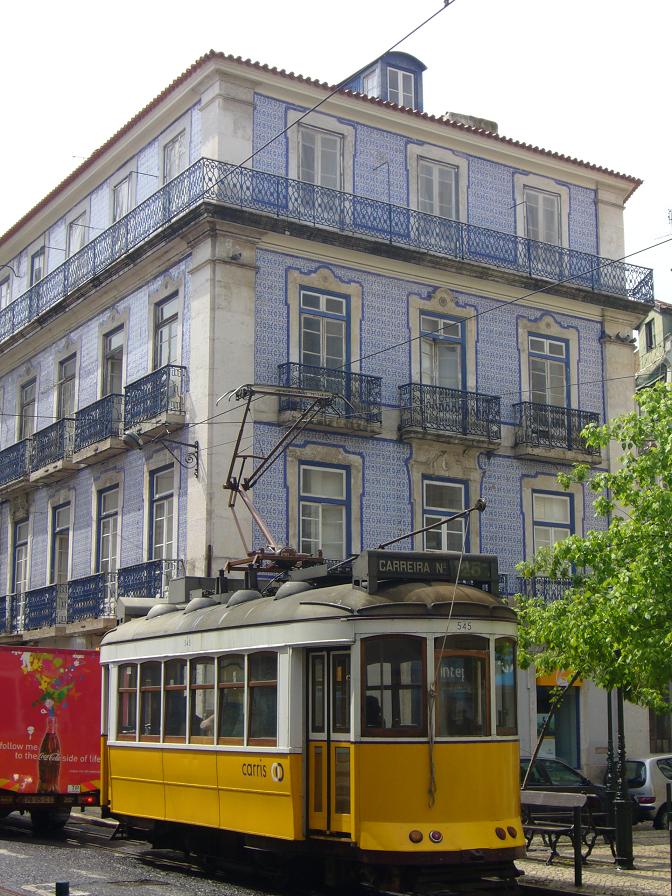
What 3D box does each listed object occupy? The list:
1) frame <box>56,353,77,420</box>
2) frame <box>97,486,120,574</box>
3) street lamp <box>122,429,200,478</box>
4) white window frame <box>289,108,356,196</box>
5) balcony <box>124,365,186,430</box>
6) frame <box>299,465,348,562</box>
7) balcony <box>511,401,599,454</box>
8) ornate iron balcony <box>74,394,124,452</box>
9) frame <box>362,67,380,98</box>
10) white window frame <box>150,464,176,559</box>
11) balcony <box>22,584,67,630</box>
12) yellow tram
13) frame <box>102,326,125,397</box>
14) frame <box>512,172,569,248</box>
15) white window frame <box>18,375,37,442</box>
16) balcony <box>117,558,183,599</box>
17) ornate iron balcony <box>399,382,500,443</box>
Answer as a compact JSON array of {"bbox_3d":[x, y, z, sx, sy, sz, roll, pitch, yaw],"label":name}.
[{"bbox_3d":[-6.660,-0.914,38.832,0.200,2.780,1.280,6,-12,-29],"label":"frame"},{"bbox_3d":[-5.151,2.330,35.490,0.200,2.900,1.280,6,-12,-29],"label":"frame"},{"bbox_3d":[-3.424,0.137,30.521,1.620,0.810,0.350,6,-12,-29],"label":"street lamp"},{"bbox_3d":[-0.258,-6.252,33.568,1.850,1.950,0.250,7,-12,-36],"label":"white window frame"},{"bbox_3d":[-3.856,-1.002,33.117,0.430,1.010,2.420,6,-12,-29],"label":"balcony"},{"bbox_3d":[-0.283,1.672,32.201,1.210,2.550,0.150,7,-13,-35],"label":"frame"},{"bbox_3d":[5.167,-0.397,36.132,2.360,1.030,0.450,7,-13,-35],"label":"balcony"},{"bbox_3d":[-5.389,-0.510,35.825,0.430,1.010,2.500,6,-12,-29],"label":"ornate iron balcony"},{"bbox_3d":[0.812,-8.372,36.313,0.120,0.920,0.580,7,-12,-36],"label":"frame"},{"bbox_3d":[-3.629,1.842,32.804,0.200,2.900,1.290,6,-12,-29],"label":"white window frame"},{"bbox_3d":[-7.046,3.981,38.209,0.500,1.050,2.400,5,-11,-29],"label":"balcony"},{"bbox_3d":[-0.684,3.228,18.518,2.400,3.260,8.380,5,-11,-28],"label":"yellow tram"},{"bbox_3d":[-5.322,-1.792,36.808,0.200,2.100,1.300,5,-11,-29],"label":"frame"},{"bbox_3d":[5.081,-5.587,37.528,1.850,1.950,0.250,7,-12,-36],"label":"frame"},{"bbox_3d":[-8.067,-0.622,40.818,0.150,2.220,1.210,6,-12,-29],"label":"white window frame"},{"bbox_3d":[-3.872,2.890,32.103,0.470,0.940,2.320,6,-12,-29],"label":"balcony"},{"bbox_3d":[2.558,-0.740,34.460,2.650,1.010,0.430,7,-13,-36],"label":"ornate iron balcony"}]

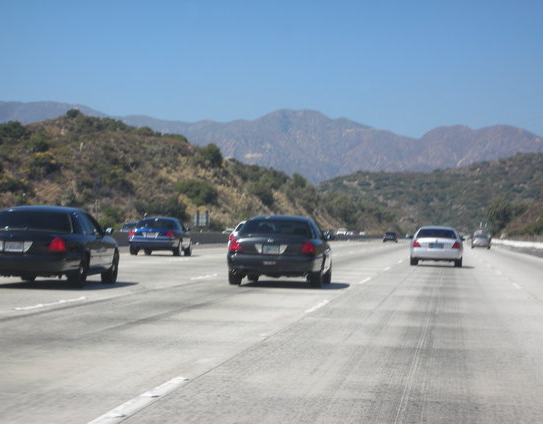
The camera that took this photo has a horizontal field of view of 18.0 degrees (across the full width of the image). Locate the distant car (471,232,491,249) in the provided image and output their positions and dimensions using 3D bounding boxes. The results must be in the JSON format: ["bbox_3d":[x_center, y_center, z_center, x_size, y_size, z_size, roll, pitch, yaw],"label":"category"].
[{"bbox_3d":[19.700,2.700,161.000,1.820,1.500,4.650,2,-1,7],"label":"distant car"}]

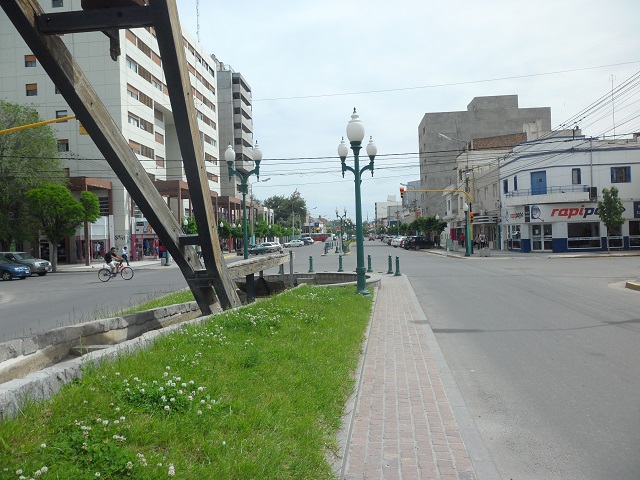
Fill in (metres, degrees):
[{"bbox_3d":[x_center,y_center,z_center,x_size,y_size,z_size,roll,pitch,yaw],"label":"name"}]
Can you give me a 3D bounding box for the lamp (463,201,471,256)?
[{"bbox_3d":[11.324,-0.814,38.528,0.420,4.120,0.420,-2,0,5],"label":"lamp"}]

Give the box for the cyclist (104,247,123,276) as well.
[{"bbox_3d":[-9.775,1.122,23.796,1.020,1.560,0.520,-2,0,-37],"label":"cyclist"}]

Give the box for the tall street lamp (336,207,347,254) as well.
[{"bbox_3d":[2.391,-1.113,55.488,1.200,4.950,0.370,-2,0,6],"label":"tall street lamp"}]

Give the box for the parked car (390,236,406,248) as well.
[{"bbox_3d":[11.776,0.349,68.996,4.250,1.500,1.750,-2,0,-41],"label":"parked car"}]

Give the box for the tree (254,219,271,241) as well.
[{"bbox_3d":[-8.943,-0.790,77.413,2.480,5.090,2.480,-2,0,5],"label":"tree"}]

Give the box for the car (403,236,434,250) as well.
[{"bbox_3d":[11.626,0.391,57.996,4.150,1.530,1.750,-2,0,-40],"label":"car"}]

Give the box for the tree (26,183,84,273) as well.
[{"bbox_3d":[-17.819,-0.799,33.520,3.900,5.860,3.900,-2,0,5],"label":"tree"}]

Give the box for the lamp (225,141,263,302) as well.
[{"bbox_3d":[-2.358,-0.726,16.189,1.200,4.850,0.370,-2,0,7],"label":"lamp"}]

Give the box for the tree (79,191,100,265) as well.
[{"bbox_3d":[-19.221,-0.964,41.150,2.140,6.230,2.140,-2,0,5],"label":"tree"}]

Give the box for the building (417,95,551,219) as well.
[{"bbox_3d":[32.676,-13.480,100.882,23.150,27.840,11.950,-2,0,5],"label":"building"}]

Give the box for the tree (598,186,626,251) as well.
[{"bbox_3d":[21.116,-1.470,36.269,1.890,4.850,1.890,-2,0,5],"label":"tree"}]

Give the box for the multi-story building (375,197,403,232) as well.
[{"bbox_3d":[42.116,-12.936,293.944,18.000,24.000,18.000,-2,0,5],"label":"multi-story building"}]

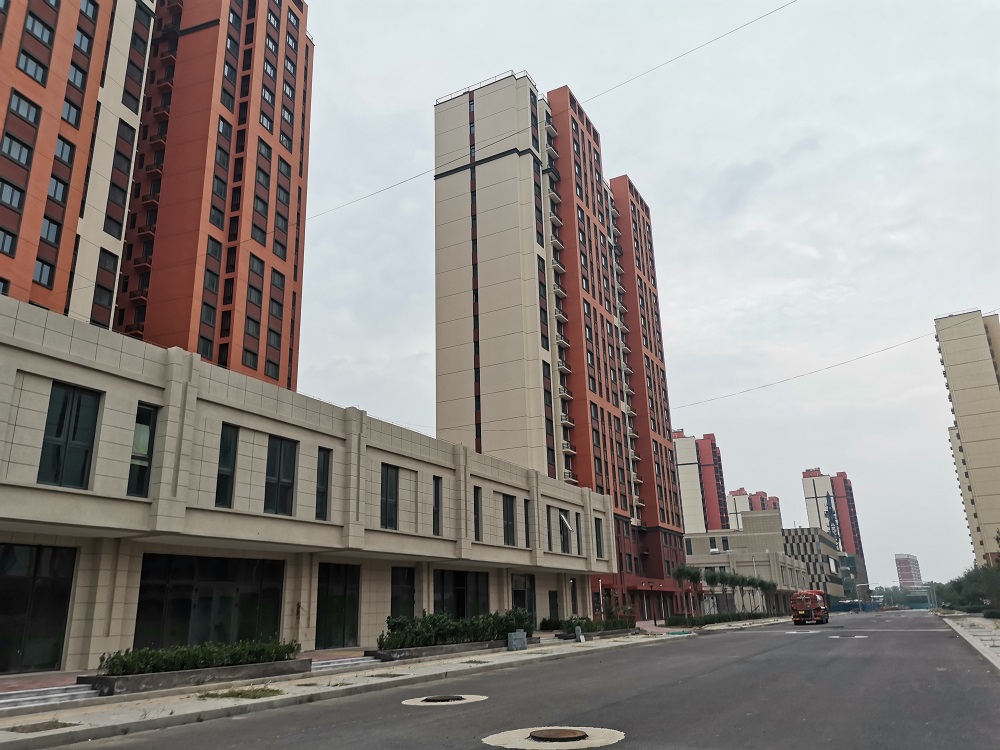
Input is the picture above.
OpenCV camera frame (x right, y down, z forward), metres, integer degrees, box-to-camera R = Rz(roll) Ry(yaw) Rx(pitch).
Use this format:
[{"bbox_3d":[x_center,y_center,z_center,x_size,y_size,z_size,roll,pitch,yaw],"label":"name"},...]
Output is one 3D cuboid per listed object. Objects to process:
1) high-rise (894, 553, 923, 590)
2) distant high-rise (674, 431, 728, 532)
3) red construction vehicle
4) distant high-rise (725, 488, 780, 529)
[{"bbox_3d":[378.210,187.397,691.252,14.000,40.871,26.000,-16,-22,38],"label":"high-rise"},{"bbox_3d":[73.490,54.005,274.268,16.300,61.554,43.500,-9,-19,21],"label":"distant high-rise"},{"bbox_3d":[26.302,19.658,63.475,2.069,2.600,6.100,-11,-20,26],"label":"red construction vehicle"},{"bbox_3d":[143.456,96.045,414.517,17.500,61.948,48.000,-12,-20,28],"label":"distant high-rise"}]

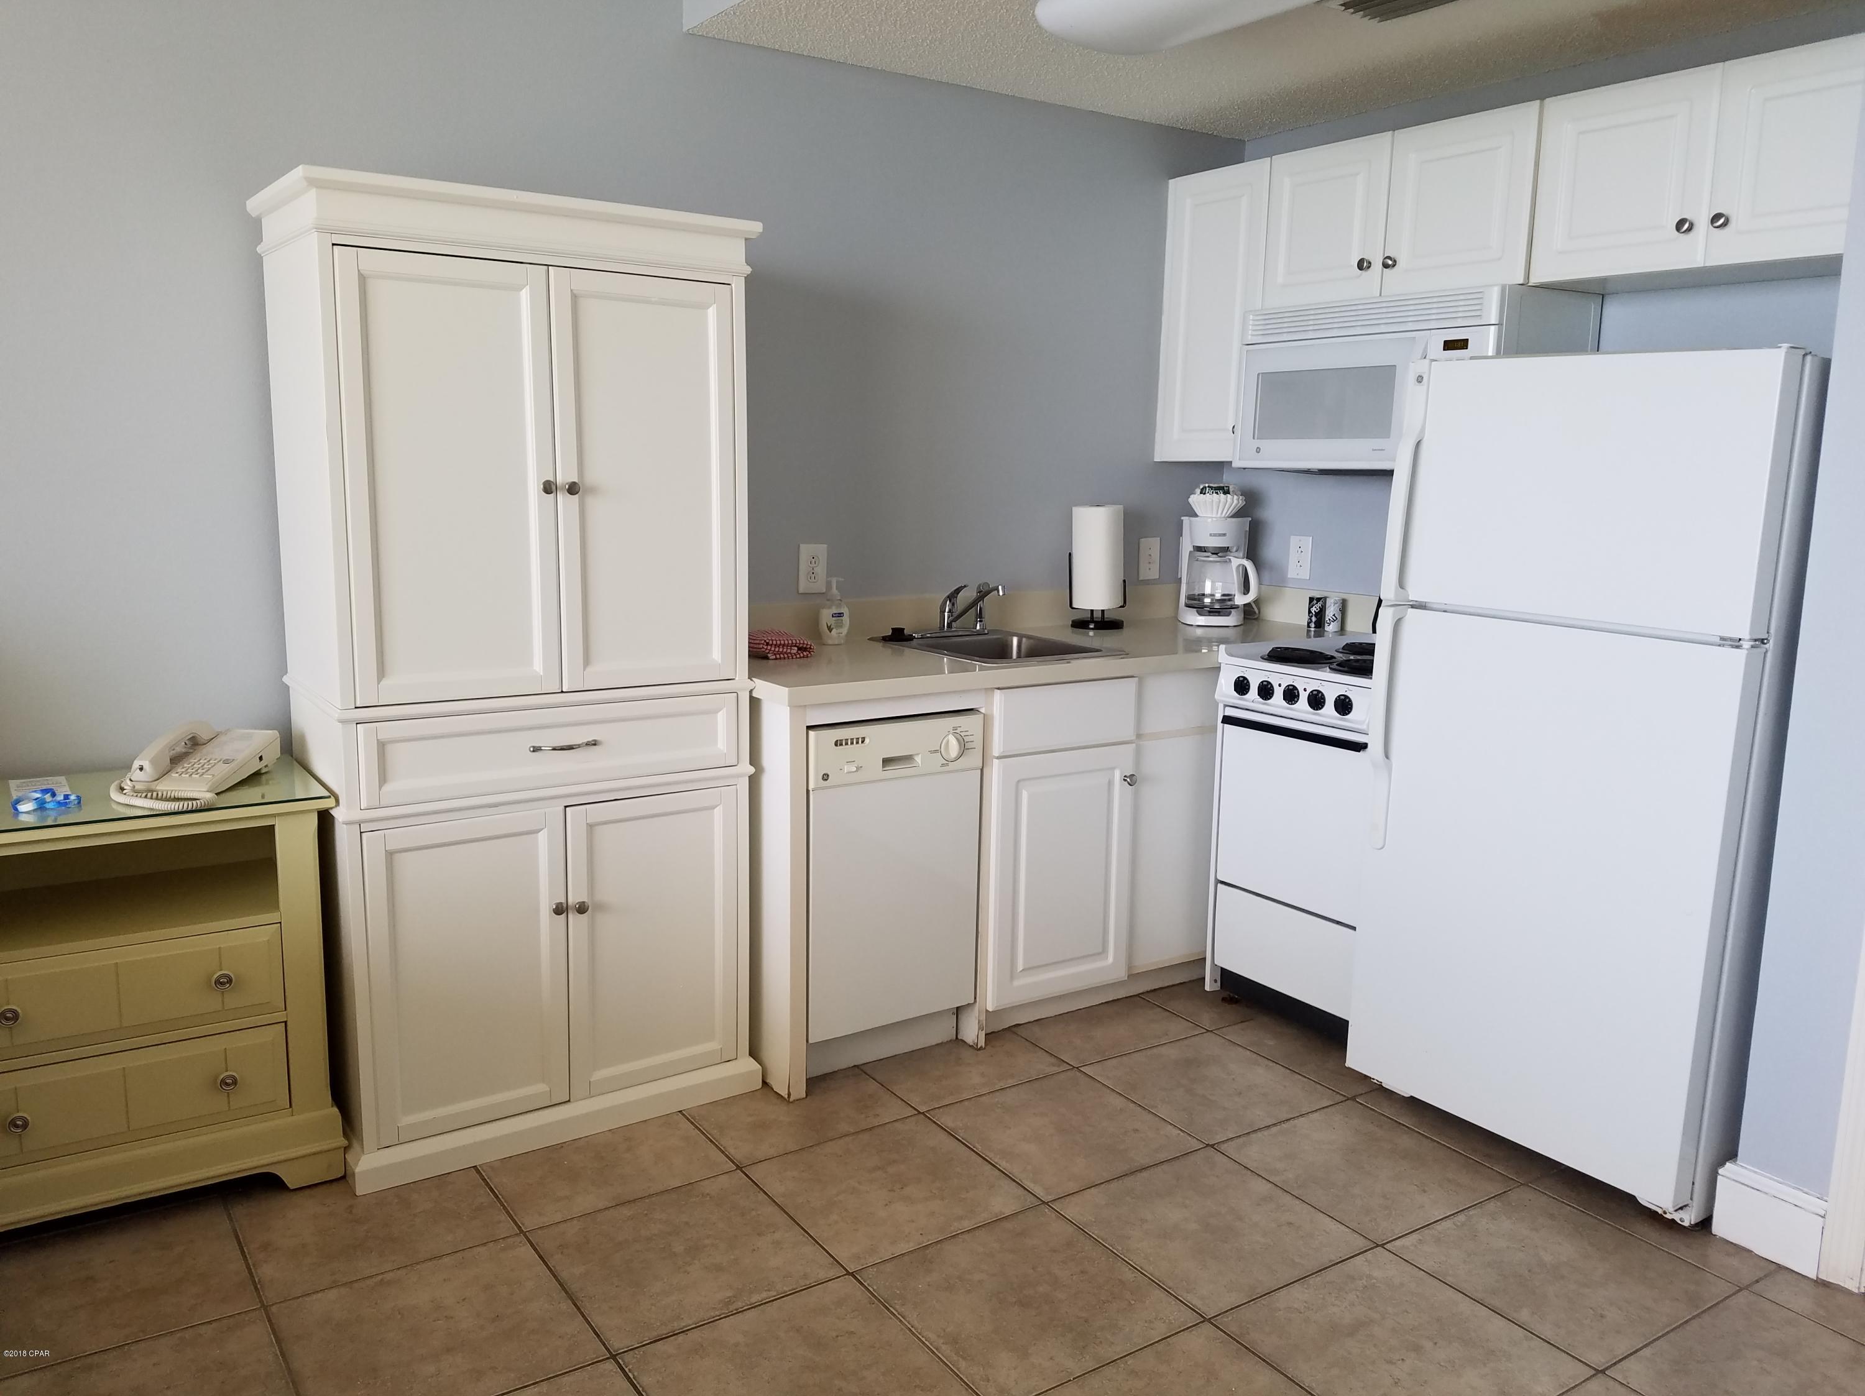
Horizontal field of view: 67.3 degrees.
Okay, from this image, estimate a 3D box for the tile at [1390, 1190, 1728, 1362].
[{"bbox_3d":[1.093,0.997,2.443,0.418,0.010,0.418,-5,12,-33],"label":"tile"}]

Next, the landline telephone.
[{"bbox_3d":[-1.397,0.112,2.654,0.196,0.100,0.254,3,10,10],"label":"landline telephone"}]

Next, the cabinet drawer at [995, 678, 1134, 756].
[{"bbox_3d":[0.312,0.043,3.296,0.431,0.158,0.022,-5,12,-33],"label":"cabinet drawer"}]

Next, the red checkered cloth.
[{"bbox_3d":[-0.393,-0.135,3.353,0.190,0.055,0.160,-1,10,-14],"label":"red checkered cloth"}]

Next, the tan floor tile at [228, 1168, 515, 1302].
[{"bbox_3d":[-1.014,0.938,2.541,0.418,0.010,0.390,-5,12,-33],"label":"tan floor tile"}]

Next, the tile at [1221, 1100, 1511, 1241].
[{"bbox_3d":[0.865,0.940,2.814,0.417,0.010,0.417,-5,12,-33],"label":"tile"}]

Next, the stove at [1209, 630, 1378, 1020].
[{"bbox_3d":[1.117,0.339,3.597,0.632,0.920,0.502,-5,12,-33],"label":"stove"}]

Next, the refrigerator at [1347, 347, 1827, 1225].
[{"bbox_3d":[1.441,0.122,2.889,0.736,1.574,0.732,-5,12,-33],"label":"refrigerator"}]

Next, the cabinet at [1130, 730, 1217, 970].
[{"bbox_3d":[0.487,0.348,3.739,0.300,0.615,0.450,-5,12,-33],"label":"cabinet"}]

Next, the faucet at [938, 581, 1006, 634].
[{"bbox_3d":[0.131,-0.233,3.705,0.132,0.143,0.243,-5,12,-33],"label":"faucet"}]

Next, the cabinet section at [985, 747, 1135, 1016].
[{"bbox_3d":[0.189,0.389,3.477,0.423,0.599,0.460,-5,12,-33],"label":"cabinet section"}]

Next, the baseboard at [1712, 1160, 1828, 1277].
[{"bbox_3d":[1.496,0.929,2.502,0.020,0.141,0.184,-5,12,-33],"label":"baseboard"}]

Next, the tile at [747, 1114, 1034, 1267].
[{"bbox_3d":[-0.082,0.942,2.693,0.417,0.010,0.417,-5,12,-33],"label":"tile"}]

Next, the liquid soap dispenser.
[{"bbox_3d":[-0.250,-0.225,3.555,0.072,0.168,0.047,-2,10,-19],"label":"liquid soap dispenser"}]

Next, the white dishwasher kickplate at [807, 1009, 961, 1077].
[{"bbox_3d":[-0.121,0.787,3.214,0.427,0.090,0.015,-5,12,-33],"label":"white dishwasher kickplate"}]

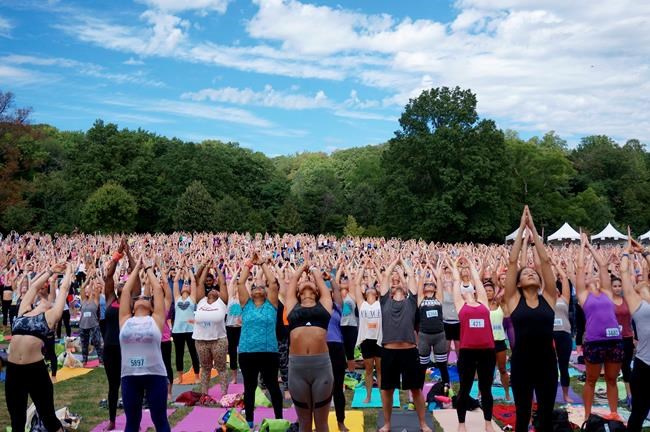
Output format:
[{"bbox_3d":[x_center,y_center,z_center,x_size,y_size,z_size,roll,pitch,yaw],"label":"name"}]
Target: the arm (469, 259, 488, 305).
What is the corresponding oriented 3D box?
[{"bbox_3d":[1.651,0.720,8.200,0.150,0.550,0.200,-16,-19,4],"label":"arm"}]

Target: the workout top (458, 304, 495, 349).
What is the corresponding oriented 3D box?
[{"bbox_3d":[1.600,1.156,8.000,0.380,0.510,0.290,-4,-11,5],"label":"workout top"}]

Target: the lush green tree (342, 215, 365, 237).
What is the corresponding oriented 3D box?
[{"bbox_3d":[3.198,1.739,85.000,2.500,4.000,2.500,0,-5,3],"label":"lush green tree"}]

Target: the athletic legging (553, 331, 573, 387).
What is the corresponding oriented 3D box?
[{"bbox_3d":[3.021,1.843,9.800,0.360,0.730,0.270,0,-5,3],"label":"athletic legging"}]

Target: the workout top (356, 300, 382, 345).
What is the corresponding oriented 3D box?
[{"bbox_3d":[0.592,1.385,9.850,0.360,0.570,0.270,-1,-10,3],"label":"workout top"}]

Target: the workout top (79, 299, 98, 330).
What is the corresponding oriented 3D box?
[{"bbox_3d":[-4.807,2.023,15.400,0.380,0.600,0.260,0,-14,-3],"label":"workout top"}]

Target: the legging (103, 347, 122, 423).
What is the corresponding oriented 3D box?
[{"bbox_3d":[-2.173,1.780,8.050,0.360,0.840,0.270,0,-6,-3],"label":"legging"}]

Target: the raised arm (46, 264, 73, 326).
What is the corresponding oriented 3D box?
[{"bbox_3d":[-2.138,0.632,6.100,0.160,0.560,0.210,10,-19,11],"label":"raised arm"}]

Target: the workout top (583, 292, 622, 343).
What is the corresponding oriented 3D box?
[{"bbox_3d":[3.101,1.132,8.450,0.420,0.560,0.300,-7,-11,6],"label":"workout top"}]

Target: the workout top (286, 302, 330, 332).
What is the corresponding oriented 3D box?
[{"bbox_3d":[-0.123,0.757,5.650,0.330,0.240,0.240,0,-20,0],"label":"workout top"}]

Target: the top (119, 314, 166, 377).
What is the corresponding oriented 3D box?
[{"bbox_3d":[-1.530,1.094,6.350,0.370,0.520,0.260,0,-15,0],"label":"top"}]

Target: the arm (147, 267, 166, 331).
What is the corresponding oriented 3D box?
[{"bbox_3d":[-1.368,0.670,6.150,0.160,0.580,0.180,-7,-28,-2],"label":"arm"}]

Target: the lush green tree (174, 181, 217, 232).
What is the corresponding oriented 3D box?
[{"bbox_3d":[-17.093,-0.990,100.000,5.400,7.800,5.400,0,-5,0],"label":"lush green tree"}]

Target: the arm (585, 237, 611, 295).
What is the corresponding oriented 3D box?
[{"bbox_3d":[3.093,0.562,8.600,0.190,0.660,0.200,-12,-14,6],"label":"arm"}]

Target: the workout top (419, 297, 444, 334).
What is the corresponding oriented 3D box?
[{"bbox_3d":[1.476,1.379,10.500,0.350,0.540,0.250,0,-16,5],"label":"workout top"}]

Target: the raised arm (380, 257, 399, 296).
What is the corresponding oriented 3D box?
[{"bbox_3d":[0.690,0.647,8.100,0.180,0.500,0.200,12,-27,5],"label":"raised arm"}]

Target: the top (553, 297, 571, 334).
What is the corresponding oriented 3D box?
[{"bbox_3d":[3.106,1.326,10.100,0.360,0.520,0.250,-1,-11,3],"label":"top"}]

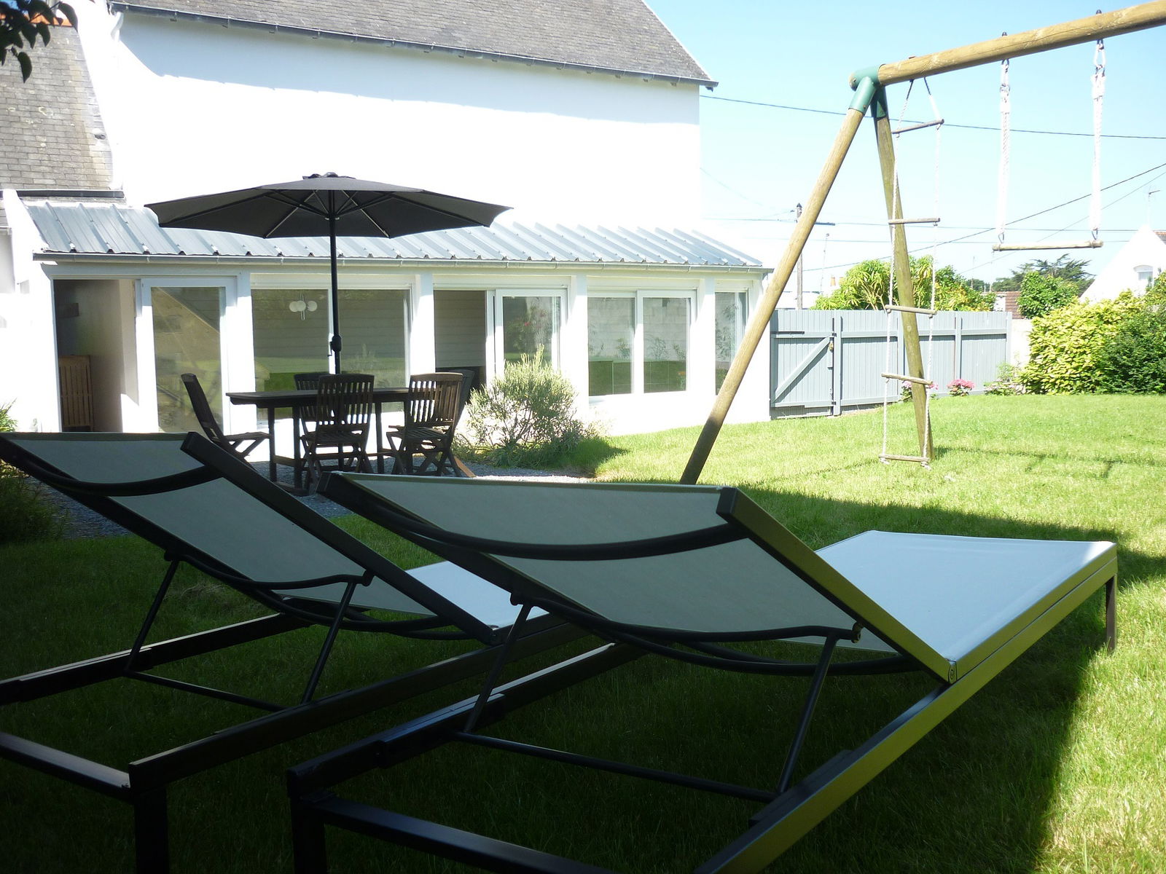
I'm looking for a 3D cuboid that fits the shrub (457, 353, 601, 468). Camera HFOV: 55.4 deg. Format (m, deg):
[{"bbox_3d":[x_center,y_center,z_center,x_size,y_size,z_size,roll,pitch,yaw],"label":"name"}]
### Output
[{"bbox_3d":[-0.558,-0.336,11.250,1.380,1.170,1.250,-1,6,-3],"label":"shrub"}]

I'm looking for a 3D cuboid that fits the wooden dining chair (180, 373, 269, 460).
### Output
[{"bbox_3d":[-2.856,-0.036,8.900,0.620,0.910,0.480,-3,6,-20],"label":"wooden dining chair"}]

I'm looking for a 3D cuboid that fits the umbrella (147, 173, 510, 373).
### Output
[{"bbox_3d":[-2.025,-0.879,9.170,2.920,2.510,2.920,-4,6,-30],"label":"umbrella"}]

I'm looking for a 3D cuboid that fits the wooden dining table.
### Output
[{"bbox_3d":[-1.979,0.003,9.240,1.720,0.740,0.950,-4,6,-30],"label":"wooden dining table"}]

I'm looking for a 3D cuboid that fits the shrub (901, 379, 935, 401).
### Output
[{"bbox_3d":[5.271,-0.749,17.500,0.540,0.370,0.500,1,6,17],"label":"shrub"}]

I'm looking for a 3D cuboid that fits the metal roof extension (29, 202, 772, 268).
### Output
[{"bbox_3d":[-1.736,-2.406,13.434,9.091,0.758,1.635,-4,7,-32],"label":"metal roof extension"}]

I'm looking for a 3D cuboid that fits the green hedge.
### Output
[{"bbox_3d":[8.527,-1.658,18.900,2.050,1.720,1.400,2,6,24],"label":"green hedge"}]

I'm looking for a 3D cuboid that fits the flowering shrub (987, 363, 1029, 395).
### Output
[{"bbox_3d":[7.134,-1.025,18.700,0.700,0.560,0.580,1,6,21],"label":"flowering shrub"}]

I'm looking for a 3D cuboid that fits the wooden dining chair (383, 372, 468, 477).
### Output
[{"bbox_3d":[-1.276,-0.062,8.920,0.480,0.910,0.580,-4,7,-32],"label":"wooden dining chair"}]

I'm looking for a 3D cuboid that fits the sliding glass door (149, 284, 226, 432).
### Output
[{"bbox_3d":[-4.073,-0.641,11.576,0.790,1.880,0.080,-4,7,-32],"label":"sliding glass door"}]

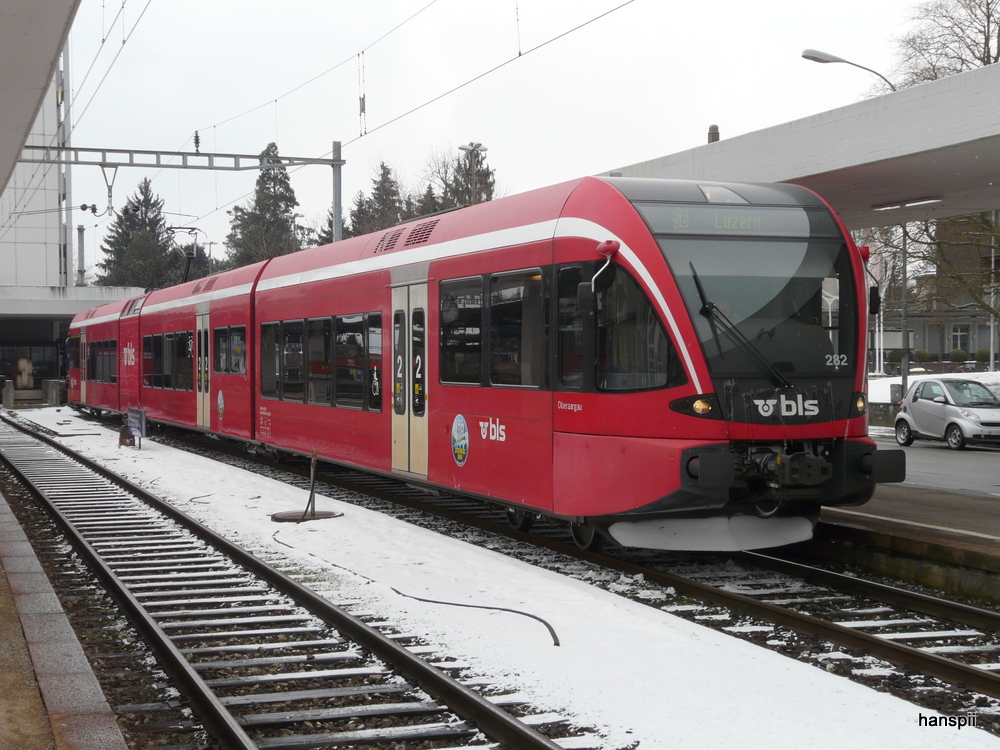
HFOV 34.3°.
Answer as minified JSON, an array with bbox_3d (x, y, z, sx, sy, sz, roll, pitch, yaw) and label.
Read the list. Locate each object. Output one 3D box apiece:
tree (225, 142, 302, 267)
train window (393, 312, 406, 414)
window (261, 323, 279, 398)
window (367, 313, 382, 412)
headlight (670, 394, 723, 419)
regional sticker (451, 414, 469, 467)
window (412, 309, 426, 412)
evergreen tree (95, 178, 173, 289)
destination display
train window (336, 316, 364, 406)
[{"bbox_3d":[-16.081,-7.574,110.093,5.576,16.471,5.576,0,1,0],"label":"tree"},{"bbox_3d":[-1.221,-0.154,20.416,0.080,1.305,0.525,0,1,-20],"label":"train window"},{"bbox_3d":[-3.893,-0.239,27.600,0.080,1.296,1.467,0,1,-20],"label":"window"},{"bbox_3d":[-1.624,-0.165,21.499,0.080,1.308,0.722,0,1,-20],"label":"window"},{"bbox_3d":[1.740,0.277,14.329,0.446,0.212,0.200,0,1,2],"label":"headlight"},{"bbox_3d":[-0.441,0.743,18.234,0.015,0.589,0.613,0,1,-20],"label":"regional sticker"},{"bbox_3d":[-0.941,-0.155,19.662,0.080,1.306,0.523,0,1,-20],"label":"window"},{"bbox_3d":[-26.661,-6.881,118.084,5.835,14.905,5.835,0,1,0],"label":"evergreen tree"},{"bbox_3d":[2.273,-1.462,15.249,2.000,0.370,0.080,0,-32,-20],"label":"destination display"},{"bbox_3d":[-2.078,-0.177,22.720,0.080,1.310,1.584,0,1,-20],"label":"train window"}]

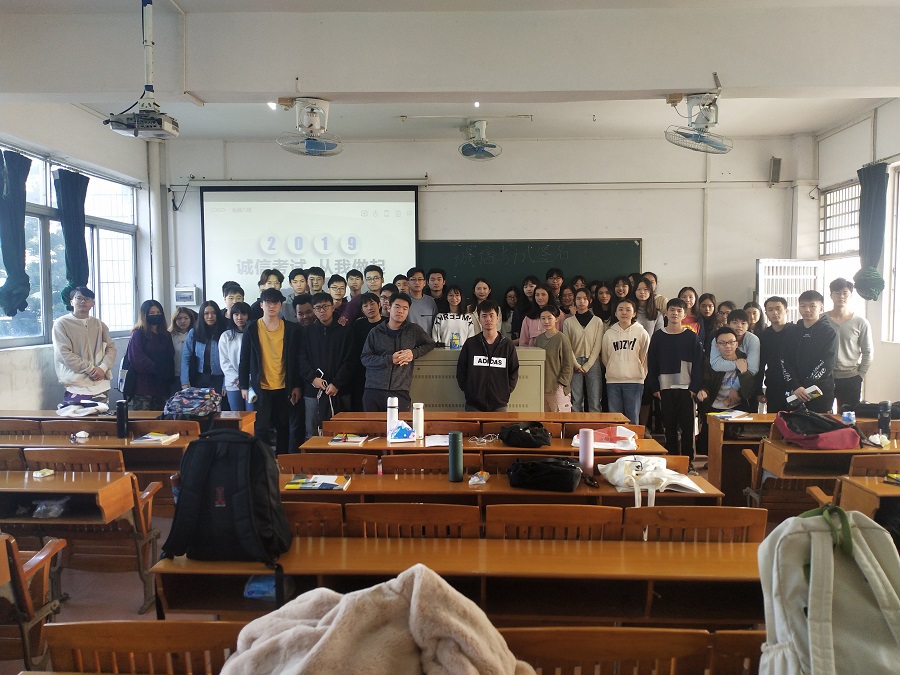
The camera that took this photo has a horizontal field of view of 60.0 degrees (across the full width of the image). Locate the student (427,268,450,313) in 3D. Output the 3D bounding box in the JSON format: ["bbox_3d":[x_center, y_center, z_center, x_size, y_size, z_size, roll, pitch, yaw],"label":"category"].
[{"bbox_3d":[-0.124,0.145,8.416,0.470,1.763,0.280,0,3,-1],"label":"student"}]

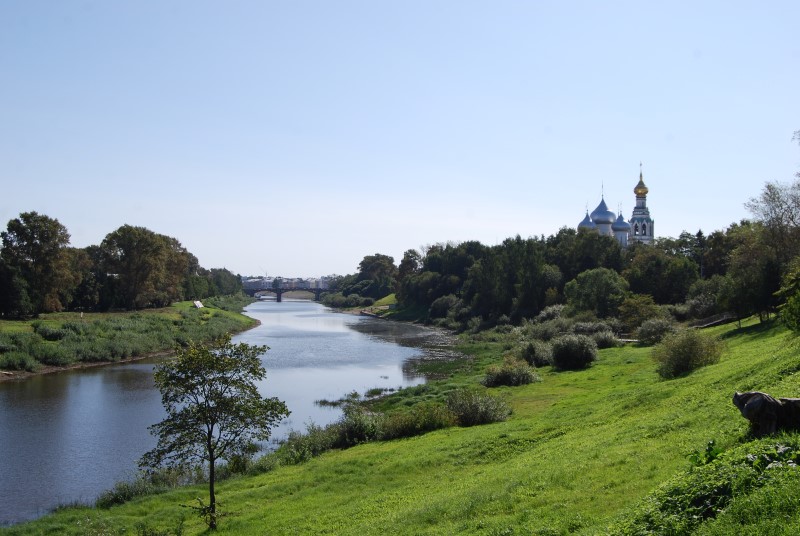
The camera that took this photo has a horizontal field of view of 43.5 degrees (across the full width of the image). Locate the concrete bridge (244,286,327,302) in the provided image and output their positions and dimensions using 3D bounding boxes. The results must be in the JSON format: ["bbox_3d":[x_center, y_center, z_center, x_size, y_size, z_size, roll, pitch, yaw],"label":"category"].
[{"bbox_3d":[-100.200,24.039,900.000,79.080,13.930,15.000,0,-1,-6],"label":"concrete bridge"}]

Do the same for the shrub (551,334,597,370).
[{"bbox_3d":[19.056,9.281,110.000,5.050,3.950,4.800,0,-1,0],"label":"shrub"}]

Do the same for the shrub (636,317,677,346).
[{"bbox_3d":[34.320,8.496,134.000,5.350,4.010,5.000,0,-1,0],"label":"shrub"}]

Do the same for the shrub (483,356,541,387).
[{"bbox_3d":[10.911,10.128,98.000,5.680,2.940,5.000,0,-1,0],"label":"shrub"}]

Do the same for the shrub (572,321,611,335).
[{"bbox_3d":[32.506,10.354,170.000,6.450,2.890,5.000,0,-1,0],"label":"shrub"}]

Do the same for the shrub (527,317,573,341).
[{"bbox_3d":[24.658,9.847,163.000,7.490,3.910,6.300,0,-1,0],"label":"shrub"}]

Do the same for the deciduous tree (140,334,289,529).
[{"bbox_3d":[-7.224,6.367,39.000,5.760,7.550,5.500,0,-1,0],"label":"deciduous tree"}]

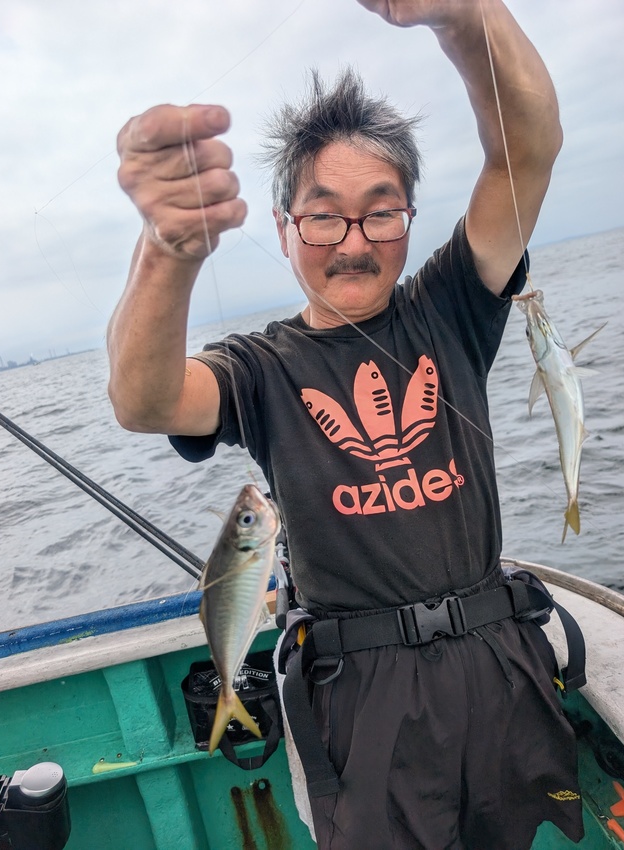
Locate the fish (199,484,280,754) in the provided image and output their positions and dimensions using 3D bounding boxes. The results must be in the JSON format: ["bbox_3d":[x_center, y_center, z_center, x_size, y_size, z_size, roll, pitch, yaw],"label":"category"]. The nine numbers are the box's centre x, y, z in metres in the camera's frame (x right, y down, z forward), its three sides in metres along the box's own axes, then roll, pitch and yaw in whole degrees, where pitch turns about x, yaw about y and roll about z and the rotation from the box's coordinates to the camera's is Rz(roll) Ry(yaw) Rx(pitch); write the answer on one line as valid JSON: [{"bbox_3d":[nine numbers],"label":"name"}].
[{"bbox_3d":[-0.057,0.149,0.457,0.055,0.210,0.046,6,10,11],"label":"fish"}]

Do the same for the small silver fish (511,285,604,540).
[{"bbox_3d":[0.213,-0.006,0.505,0.064,0.217,0.053,-13,10,0],"label":"small silver fish"}]

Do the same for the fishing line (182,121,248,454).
[{"bbox_3d":[-0.067,-0.092,0.419,0.012,0.233,0.012,-9,9,2],"label":"fishing line"}]

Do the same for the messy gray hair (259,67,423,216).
[{"bbox_3d":[0.035,-0.335,0.705,0.190,0.175,0.185,-8,20,-5],"label":"messy gray hair"}]

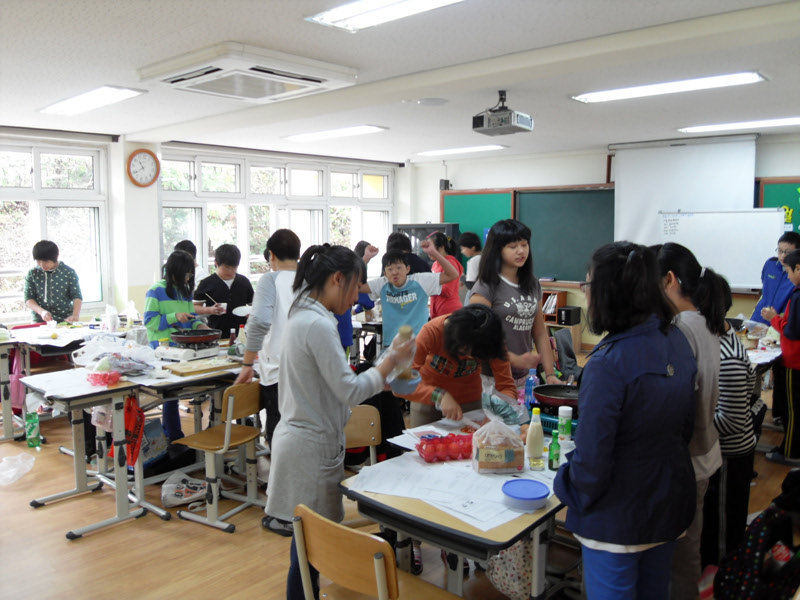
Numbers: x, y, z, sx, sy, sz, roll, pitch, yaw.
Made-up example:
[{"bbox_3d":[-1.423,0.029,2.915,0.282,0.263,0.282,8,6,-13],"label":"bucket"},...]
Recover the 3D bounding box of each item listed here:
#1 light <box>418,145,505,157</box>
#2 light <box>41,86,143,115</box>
[{"bbox_3d":[0.683,-1.707,7.533,1.260,0.080,0.310,6,9,39],"label":"light"},{"bbox_3d":[-2.411,-1.544,5.017,1.270,0.070,0.310,7,9,43],"label":"light"}]

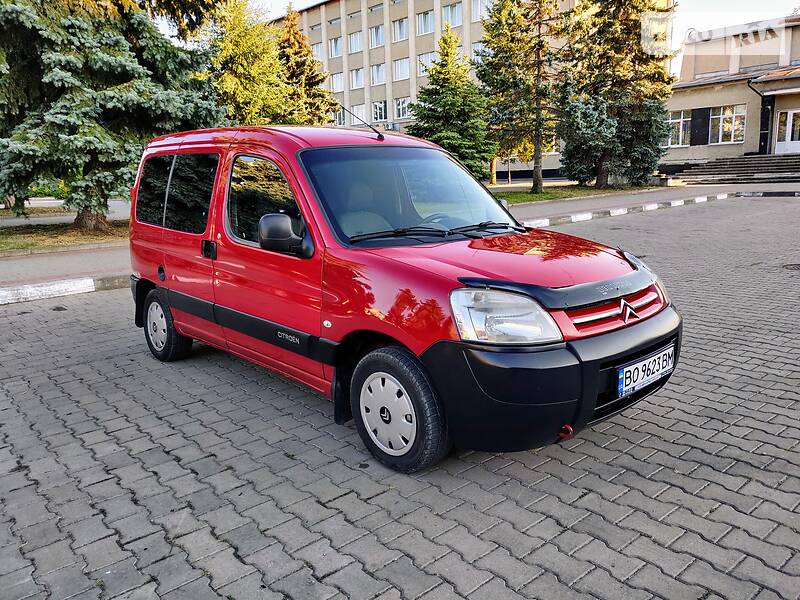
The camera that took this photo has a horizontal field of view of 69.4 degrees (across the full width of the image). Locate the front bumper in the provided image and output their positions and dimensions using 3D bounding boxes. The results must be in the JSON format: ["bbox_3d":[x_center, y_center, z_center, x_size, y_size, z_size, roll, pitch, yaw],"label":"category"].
[{"bbox_3d":[0.889,0.269,2.671,1.690,0.430,0.500,-12,15,-41],"label":"front bumper"}]

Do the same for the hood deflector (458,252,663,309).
[{"bbox_3d":[0.829,-0.097,2.650,1.270,0.160,0.400,-12,15,-41],"label":"hood deflector"}]

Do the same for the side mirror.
[{"bbox_3d":[-0.565,-0.312,2.829,0.220,0.225,0.180,-12,15,-41],"label":"side mirror"}]

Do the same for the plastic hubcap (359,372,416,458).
[{"bbox_3d":[-0.063,0.531,2.680,0.060,0.395,0.395,-12,15,-41],"label":"plastic hubcap"}]

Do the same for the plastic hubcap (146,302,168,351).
[{"bbox_3d":[-1.922,0.210,4.603,0.060,0.395,0.395,-12,15,-41],"label":"plastic hubcap"}]

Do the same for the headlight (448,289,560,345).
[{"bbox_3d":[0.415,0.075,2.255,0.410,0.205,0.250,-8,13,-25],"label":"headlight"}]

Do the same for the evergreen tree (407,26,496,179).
[{"bbox_3d":[2.055,-7.736,24.296,3.900,7.010,3.900,-2,12,0],"label":"evergreen tree"}]

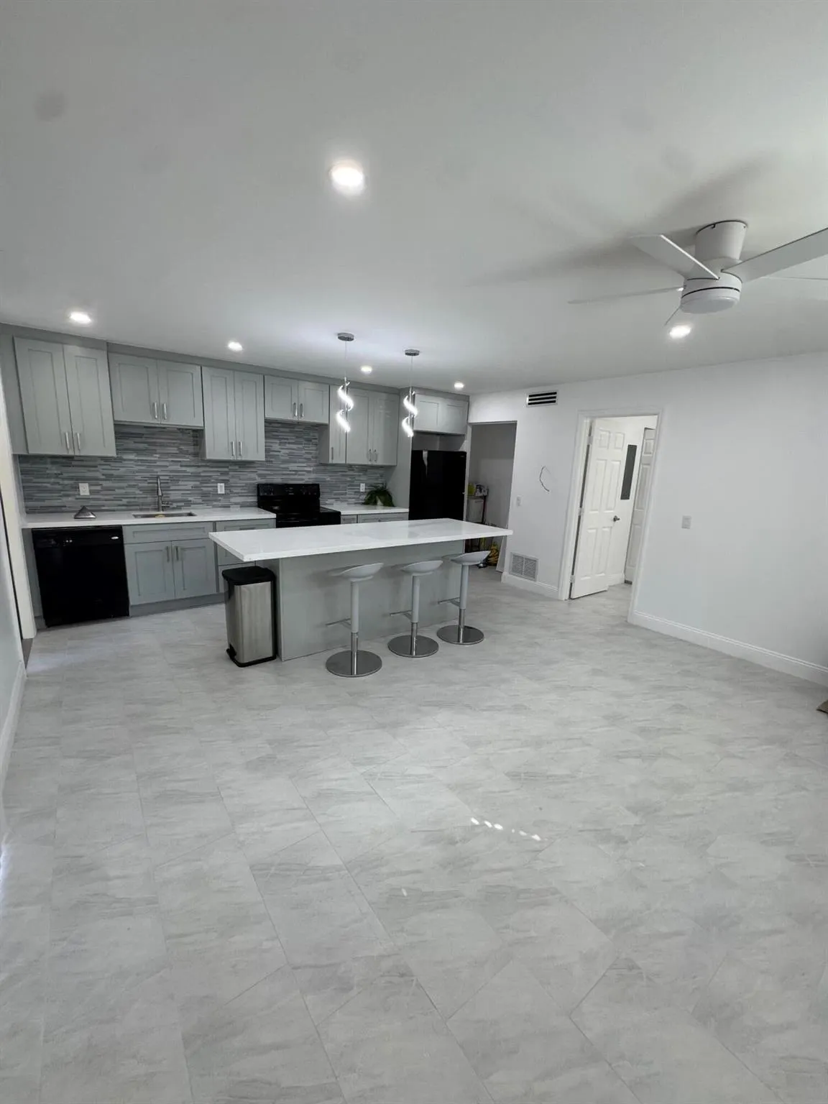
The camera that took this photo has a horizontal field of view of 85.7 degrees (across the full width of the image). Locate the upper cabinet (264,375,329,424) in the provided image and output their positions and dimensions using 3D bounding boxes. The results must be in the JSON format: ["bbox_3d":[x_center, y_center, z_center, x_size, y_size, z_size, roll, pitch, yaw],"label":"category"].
[{"bbox_3d":[-1.390,-1.724,5.143,0.753,0.435,0.325,-6,15,-36],"label":"upper cabinet"}]

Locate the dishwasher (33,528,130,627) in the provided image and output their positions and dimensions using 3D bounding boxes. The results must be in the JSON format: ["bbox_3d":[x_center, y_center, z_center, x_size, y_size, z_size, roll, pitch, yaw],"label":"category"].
[{"bbox_3d":[-3.048,0.154,4.137,0.610,0.856,0.610,-6,15,-35],"label":"dishwasher"}]

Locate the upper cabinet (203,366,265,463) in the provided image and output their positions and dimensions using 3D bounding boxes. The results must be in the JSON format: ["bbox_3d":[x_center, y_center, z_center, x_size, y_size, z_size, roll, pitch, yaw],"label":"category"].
[{"bbox_3d":[-1.955,-1.442,4.786,0.604,0.888,0.325,-6,15,-36],"label":"upper cabinet"}]

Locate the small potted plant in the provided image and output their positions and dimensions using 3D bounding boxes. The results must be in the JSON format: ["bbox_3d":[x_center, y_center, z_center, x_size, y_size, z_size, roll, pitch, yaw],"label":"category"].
[{"bbox_3d":[-0.475,-0.762,5.968,0.350,0.311,0.350,-6,15,-35],"label":"small potted plant"}]

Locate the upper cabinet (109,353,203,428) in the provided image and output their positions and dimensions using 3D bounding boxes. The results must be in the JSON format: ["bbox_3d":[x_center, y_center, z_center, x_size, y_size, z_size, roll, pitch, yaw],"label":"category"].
[{"bbox_3d":[-2.500,-1.535,4.356,0.762,0.603,0.320,-6,15,-35],"label":"upper cabinet"}]

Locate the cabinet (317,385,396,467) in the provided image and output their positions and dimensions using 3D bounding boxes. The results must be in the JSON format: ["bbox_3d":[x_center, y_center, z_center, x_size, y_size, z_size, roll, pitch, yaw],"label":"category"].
[{"bbox_3d":[-0.688,-1.581,5.683,0.990,0.910,0.320,-6,15,-35],"label":"cabinet"}]

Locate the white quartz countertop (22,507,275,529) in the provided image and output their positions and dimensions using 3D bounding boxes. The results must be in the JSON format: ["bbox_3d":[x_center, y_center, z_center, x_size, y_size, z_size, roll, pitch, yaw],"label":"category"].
[{"bbox_3d":[-2.491,-0.352,4.415,2.048,0.040,0.680,-6,15,-36],"label":"white quartz countertop"}]

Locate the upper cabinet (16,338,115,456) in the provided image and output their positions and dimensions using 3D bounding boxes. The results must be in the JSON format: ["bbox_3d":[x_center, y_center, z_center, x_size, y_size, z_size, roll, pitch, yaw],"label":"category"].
[{"bbox_3d":[-3.072,-1.329,3.972,0.624,0.910,0.325,-6,15,-36],"label":"upper cabinet"}]

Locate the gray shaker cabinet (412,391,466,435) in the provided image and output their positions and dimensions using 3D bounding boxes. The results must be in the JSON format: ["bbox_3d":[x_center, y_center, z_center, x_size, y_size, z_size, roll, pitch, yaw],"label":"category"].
[{"bbox_3d":[0.204,-1.869,6.149,0.910,0.440,0.575,-6,15,-36],"label":"gray shaker cabinet"}]

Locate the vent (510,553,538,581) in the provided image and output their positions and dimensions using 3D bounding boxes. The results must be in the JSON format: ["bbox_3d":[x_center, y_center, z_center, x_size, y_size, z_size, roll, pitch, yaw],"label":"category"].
[{"bbox_3d":[1.378,0.191,5.641,0.020,0.298,0.450,-6,15,-35],"label":"vent"}]

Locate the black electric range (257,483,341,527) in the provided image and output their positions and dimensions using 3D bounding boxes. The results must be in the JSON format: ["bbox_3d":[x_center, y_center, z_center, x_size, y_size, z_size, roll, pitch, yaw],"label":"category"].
[{"bbox_3d":[-1.357,-0.182,5.293,0.765,1.190,0.690,-6,15,-36],"label":"black electric range"}]

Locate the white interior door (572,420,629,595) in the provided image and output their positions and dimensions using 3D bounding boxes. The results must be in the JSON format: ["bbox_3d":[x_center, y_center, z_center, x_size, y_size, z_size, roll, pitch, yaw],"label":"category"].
[{"bbox_3d":[2.219,-0.476,5.306,0.725,2.050,0.040,-6,15,-36],"label":"white interior door"}]

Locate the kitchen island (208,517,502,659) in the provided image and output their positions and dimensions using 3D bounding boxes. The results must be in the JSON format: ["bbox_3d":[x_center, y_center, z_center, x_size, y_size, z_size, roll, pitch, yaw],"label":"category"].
[{"bbox_3d":[-0.362,0.274,4.017,2.502,0.914,0.950,-6,15,-36],"label":"kitchen island"}]

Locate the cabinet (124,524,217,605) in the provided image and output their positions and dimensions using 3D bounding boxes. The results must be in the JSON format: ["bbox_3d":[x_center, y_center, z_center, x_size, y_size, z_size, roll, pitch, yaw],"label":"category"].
[{"bbox_3d":[-2.491,0.044,4.537,0.762,0.761,0.615,-6,15,-35],"label":"cabinet"}]

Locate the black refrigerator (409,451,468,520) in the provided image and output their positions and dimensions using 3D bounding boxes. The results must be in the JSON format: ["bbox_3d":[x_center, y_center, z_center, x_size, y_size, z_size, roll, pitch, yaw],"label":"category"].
[{"bbox_3d":[0.152,-0.552,6.241,0.755,1.665,0.750,-6,15,-35],"label":"black refrigerator"}]

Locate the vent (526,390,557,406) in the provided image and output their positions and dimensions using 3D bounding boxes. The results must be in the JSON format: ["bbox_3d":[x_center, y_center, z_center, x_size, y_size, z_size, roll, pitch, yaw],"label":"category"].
[{"bbox_3d":[1.482,-1.777,5.192,0.020,0.160,0.450,-6,15,-35],"label":"vent"}]

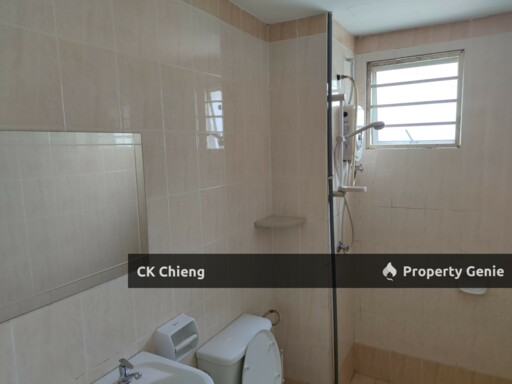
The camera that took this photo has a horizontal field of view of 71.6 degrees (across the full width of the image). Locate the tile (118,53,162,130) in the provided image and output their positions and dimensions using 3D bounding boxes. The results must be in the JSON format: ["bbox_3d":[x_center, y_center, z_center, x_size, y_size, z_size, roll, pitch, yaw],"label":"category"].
[{"bbox_3d":[-0.410,-0.349,1.268,0.010,0.254,0.197,3,9,30],"label":"tile"}]

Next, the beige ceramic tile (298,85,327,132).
[{"bbox_3d":[0.318,-0.469,1.994,0.172,0.256,0.010,3,9,30],"label":"beige ceramic tile"}]

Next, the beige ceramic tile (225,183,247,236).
[{"bbox_3d":[-0.102,0.079,1.862,0.010,0.256,0.199,3,9,30],"label":"beige ceramic tile"}]

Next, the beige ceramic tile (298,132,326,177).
[{"bbox_3d":[0.320,-0.208,2.014,0.175,0.257,0.010,3,9,30],"label":"beige ceramic tile"}]

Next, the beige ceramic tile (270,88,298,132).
[{"bbox_3d":[0.165,-0.465,2.051,0.182,0.254,0.010,3,9,30],"label":"beige ceramic tile"}]

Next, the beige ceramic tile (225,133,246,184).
[{"bbox_3d":[-0.105,-0.170,1.804,0.010,0.254,0.197,3,9,30],"label":"beige ceramic tile"}]

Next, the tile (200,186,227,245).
[{"bbox_3d":[-0.201,0.110,1.681,0.010,0.257,0.198,3,9,30],"label":"tile"}]

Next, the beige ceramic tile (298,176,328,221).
[{"bbox_3d":[0.331,0.046,2.026,0.171,0.254,0.010,3,9,30],"label":"beige ceramic tile"}]

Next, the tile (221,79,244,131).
[{"bbox_3d":[-0.117,-0.429,1.794,0.010,0.256,0.199,3,9,30],"label":"tile"}]

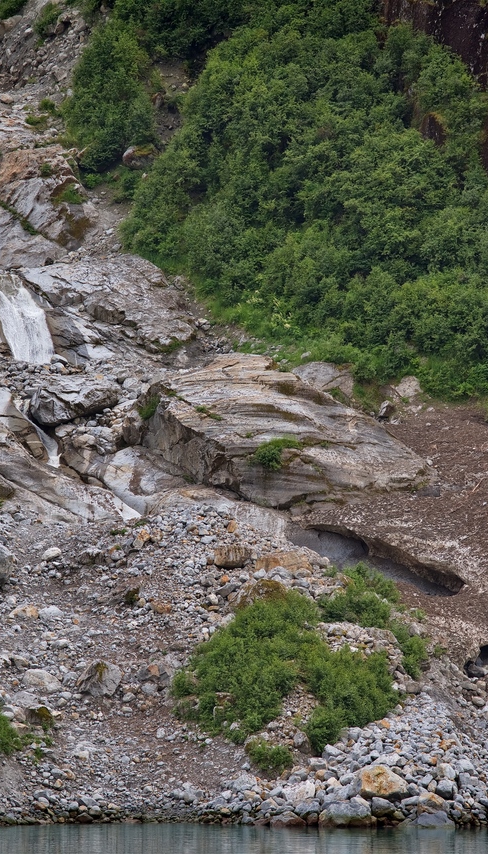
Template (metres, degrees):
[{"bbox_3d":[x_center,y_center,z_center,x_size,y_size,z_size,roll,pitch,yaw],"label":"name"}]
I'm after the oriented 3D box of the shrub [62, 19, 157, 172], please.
[{"bbox_3d":[-5.800,-14.300,150.000,4.000,6.200,4.000,0,-4,0],"label":"shrub"}]

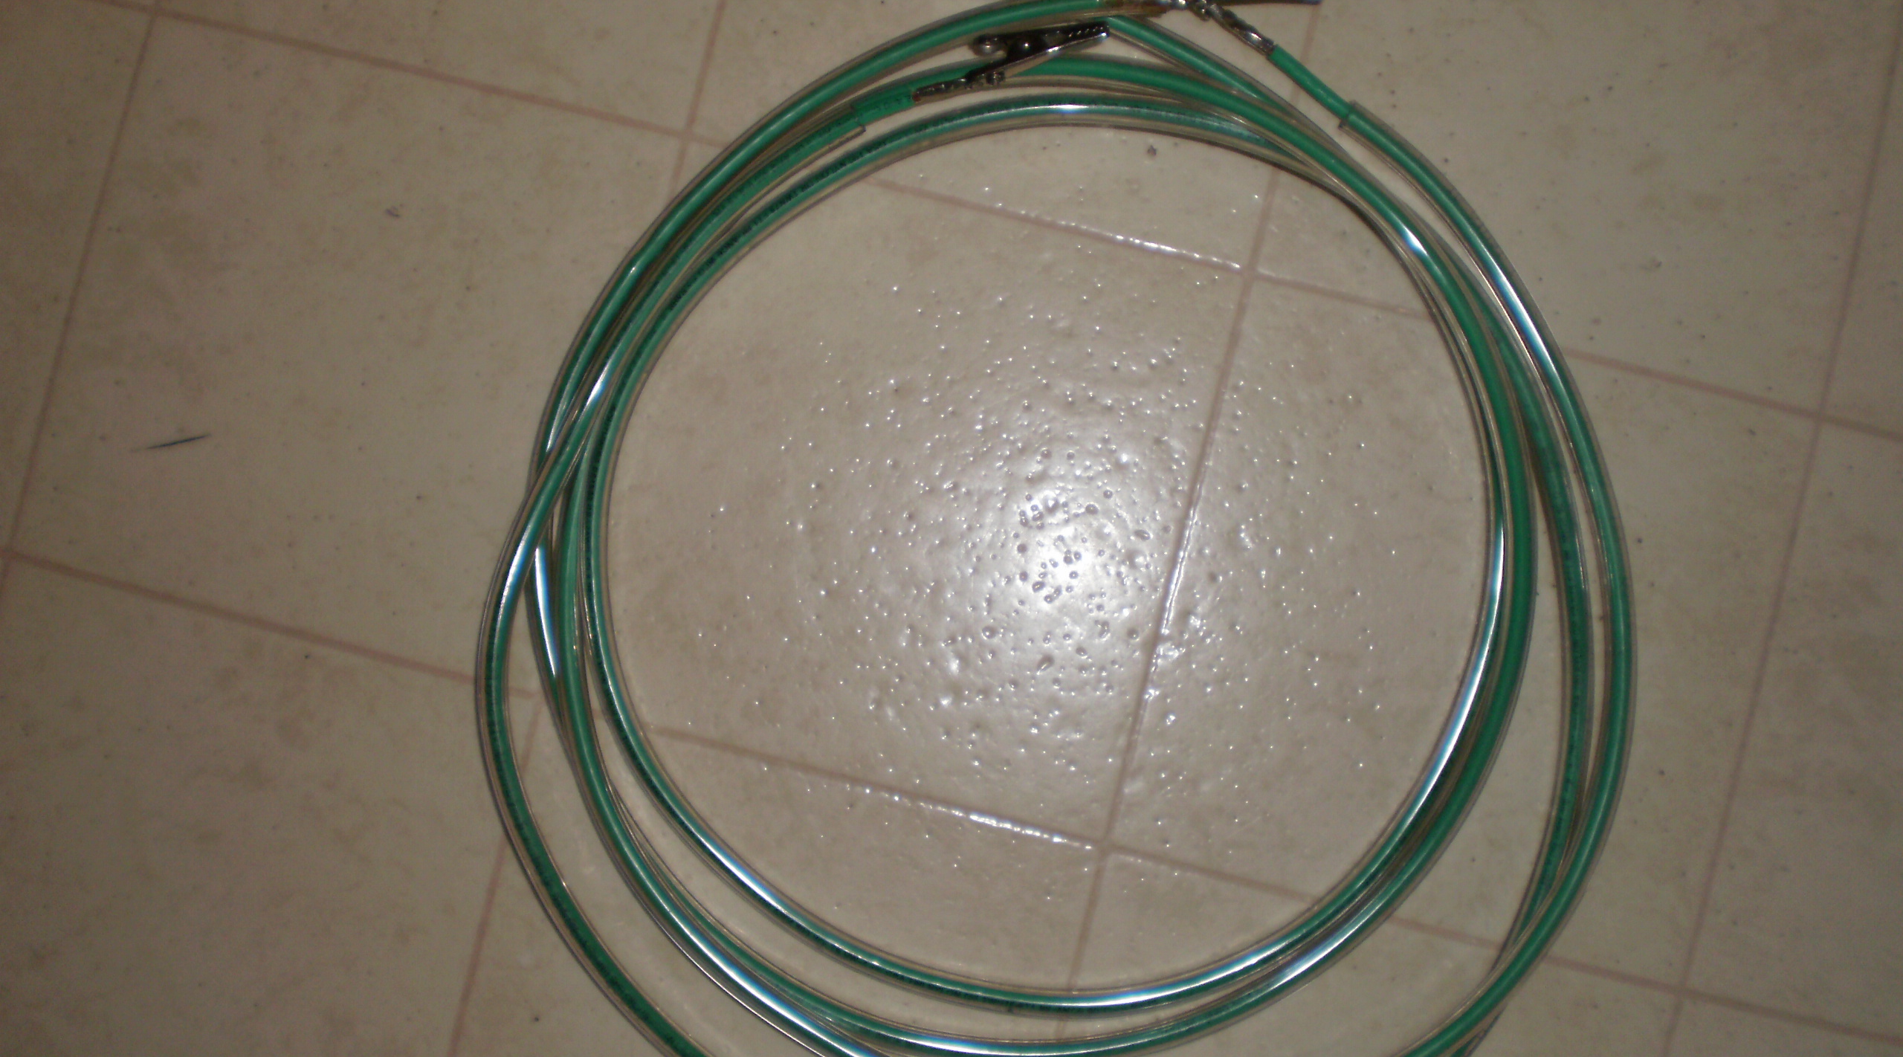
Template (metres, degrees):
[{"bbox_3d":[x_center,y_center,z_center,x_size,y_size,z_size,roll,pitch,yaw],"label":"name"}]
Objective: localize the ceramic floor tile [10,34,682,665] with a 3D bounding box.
[{"bbox_3d":[-0.164,-0.049,0.542,0.151,0.008,0.151,14,89,3],"label":"ceramic floor tile"}]

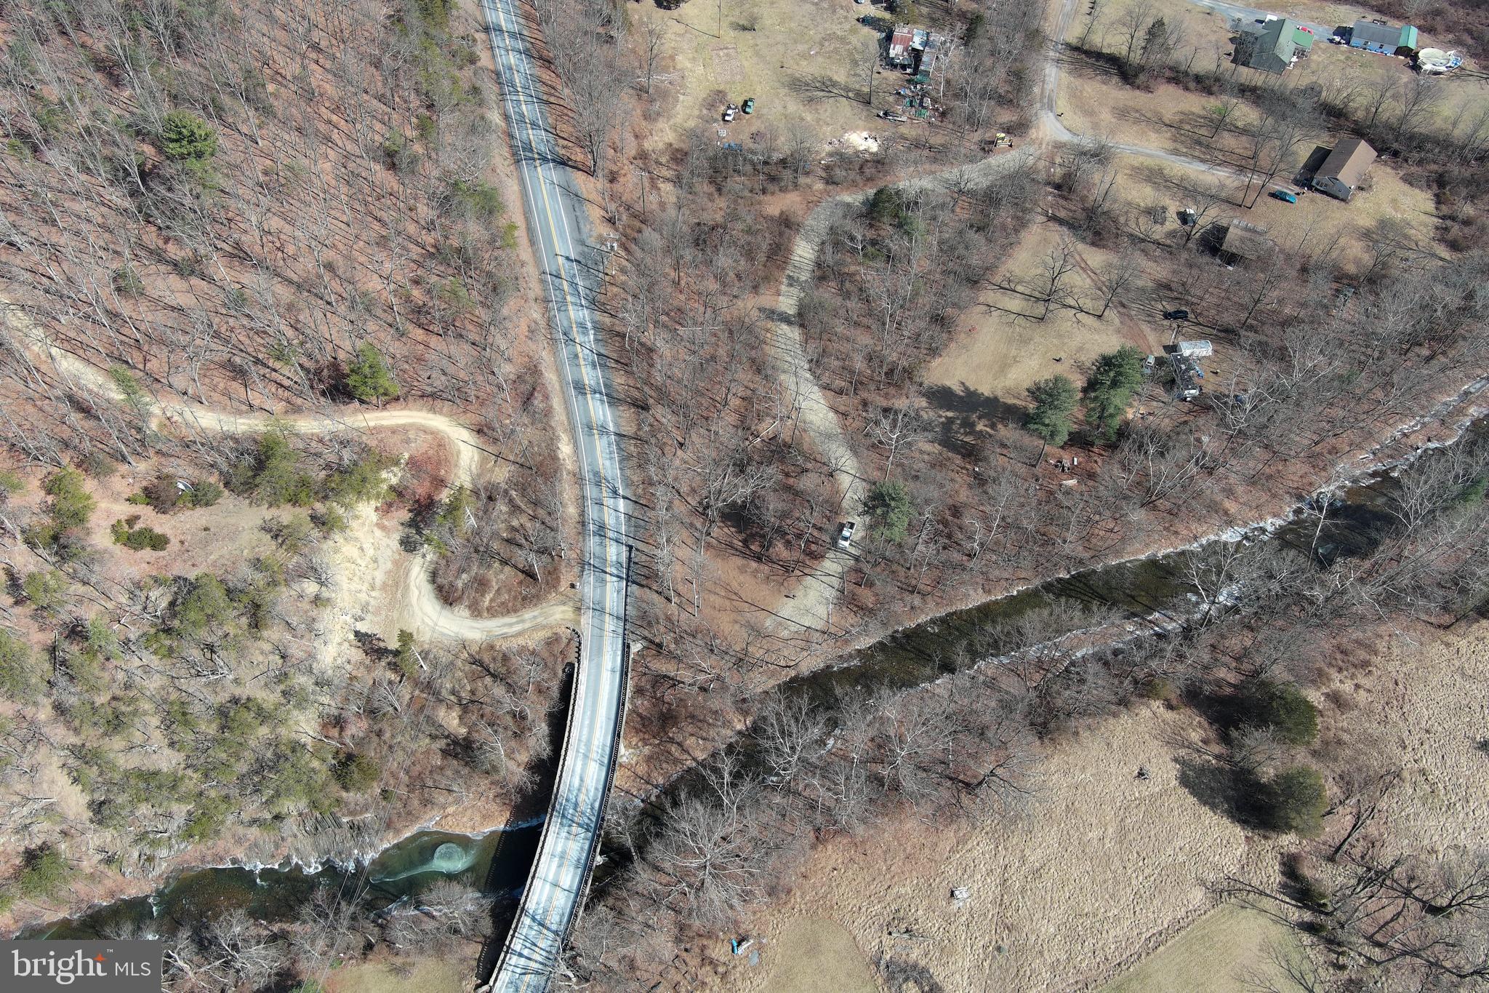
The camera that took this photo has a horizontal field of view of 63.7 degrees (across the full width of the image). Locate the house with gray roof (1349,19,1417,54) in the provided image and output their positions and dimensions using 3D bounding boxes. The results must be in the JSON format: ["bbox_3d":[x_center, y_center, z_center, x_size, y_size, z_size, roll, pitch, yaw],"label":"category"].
[{"bbox_3d":[171.012,-123.236,320.837,14.900,4.700,9.200,17,53,12],"label":"house with gray roof"}]

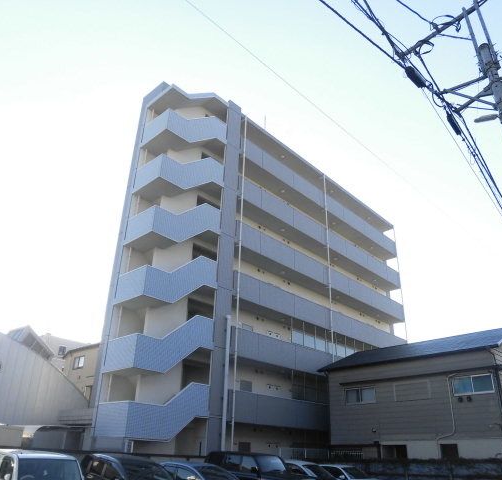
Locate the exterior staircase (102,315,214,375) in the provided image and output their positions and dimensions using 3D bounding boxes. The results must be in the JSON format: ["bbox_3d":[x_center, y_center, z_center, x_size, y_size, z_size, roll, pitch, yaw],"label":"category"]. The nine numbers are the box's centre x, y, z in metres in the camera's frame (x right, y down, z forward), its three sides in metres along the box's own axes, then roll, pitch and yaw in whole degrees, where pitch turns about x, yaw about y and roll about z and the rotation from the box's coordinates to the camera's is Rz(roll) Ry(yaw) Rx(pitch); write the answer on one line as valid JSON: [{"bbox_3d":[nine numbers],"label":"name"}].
[{"bbox_3d":[-3.898,4.642,19.541,2.215,2.733,3.970,-21,-34,39],"label":"exterior staircase"}]

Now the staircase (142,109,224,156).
[{"bbox_3d":[-3.581,-5.796,24.591,2.215,2.733,3.970,-21,-34,39],"label":"staircase"}]

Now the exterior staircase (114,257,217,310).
[{"bbox_3d":[-3.818,2.033,20.803,2.215,2.733,3.970,-21,-34,39],"label":"exterior staircase"}]

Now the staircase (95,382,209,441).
[{"bbox_3d":[-3.971,7.049,18.376,2.215,2.283,3.970,-21,-34,39],"label":"staircase"}]

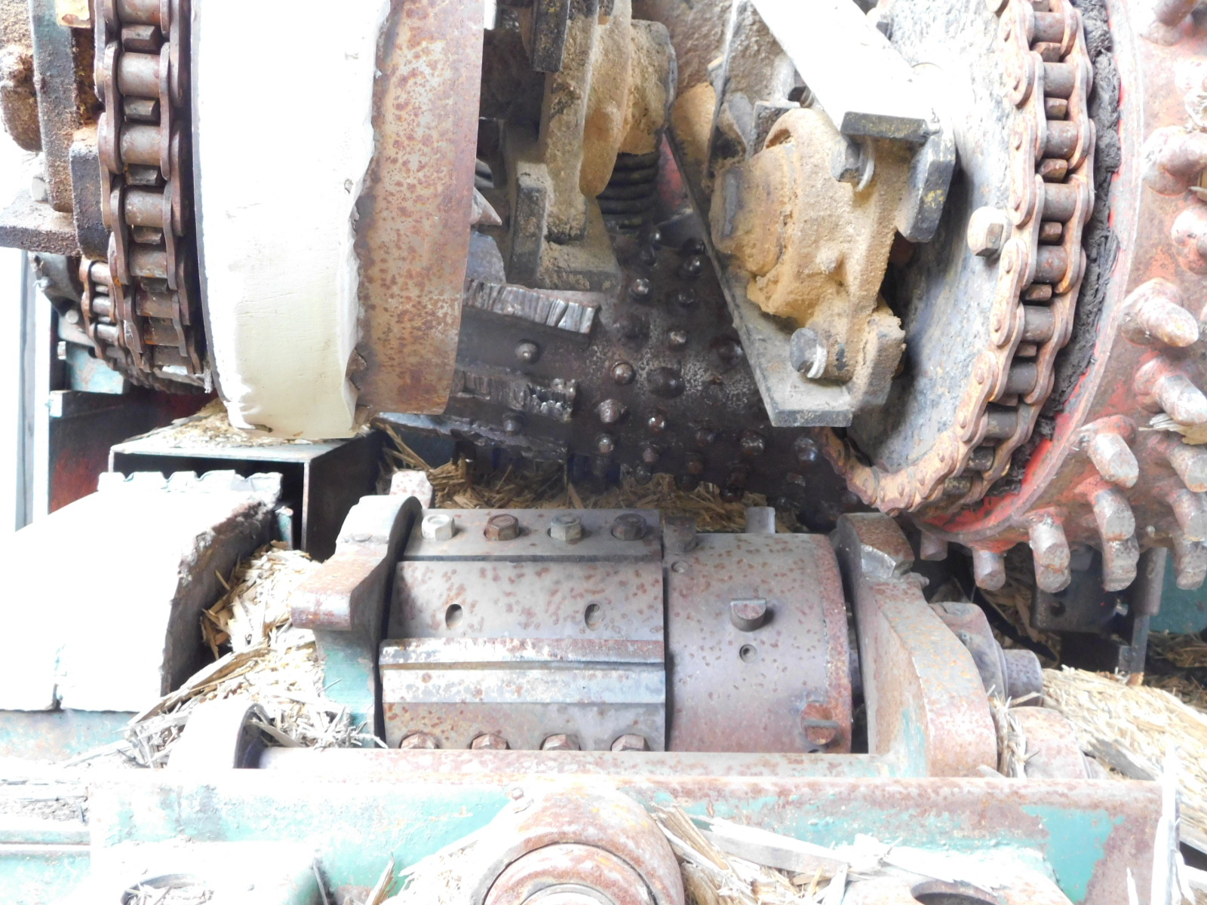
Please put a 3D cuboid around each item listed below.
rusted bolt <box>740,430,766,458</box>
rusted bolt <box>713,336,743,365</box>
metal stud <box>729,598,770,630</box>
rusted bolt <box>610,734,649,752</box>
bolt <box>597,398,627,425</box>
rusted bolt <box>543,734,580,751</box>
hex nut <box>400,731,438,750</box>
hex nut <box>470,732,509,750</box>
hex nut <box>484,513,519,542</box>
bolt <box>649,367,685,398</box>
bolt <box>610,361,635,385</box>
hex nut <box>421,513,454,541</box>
[{"bbox_3d":[0.145,-0.009,1.220,0.026,0.026,0.022,-2,25,-4],"label":"rusted bolt"},{"bbox_3d":[0.124,-0.101,1.250,0.029,0.029,0.022,1,-5,-10],"label":"rusted bolt"},{"bbox_3d":[0.107,0.119,0.922,0.026,0.017,0.021,-2,-31,4],"label":"metal stud"},{"bbox_3d":[0.019,0.219,0.905,0.027,0.025,0.013,0,15,0],"label":"rusted bolt"},{"bbox_3d":[0.008,-0.041,1.250,0.027,0.026,0.022,3,22,7],"label":"bolt"},{"bbox_3d":[-0.031,0.218,0.905,0.027,0.025,0.013,0,15,0],"label":"rusted bolt"},{"bbox_3d":[-0.133,0.217,0.905,0.027,0.025,0.013,0,15,0],"label":"hex nut"},{"bbox_3d":[-0.082,0.218,0.905,0.027,0.025,0.013,0,15,0],"label":"hex nut"},{"bbox_3d":[-0.081,0.060,1.000,0.027,0.013,0.025,0,24,0],"label":"hex nut"},{"bbox_3d":[0.063,-0.070,1.250,0.034,0.031,0.022,0,0,-5],"label":"bolt"},{"bbox_3d":[0.019,-0.079,1.250,0.024,0.024,0.020,0,3,5],"label":"bolt"},{"bbox_3d":[-0.132,0.060,1.000,0.026,0.013,0.025,0,24,0],"label":"hex nut"}]

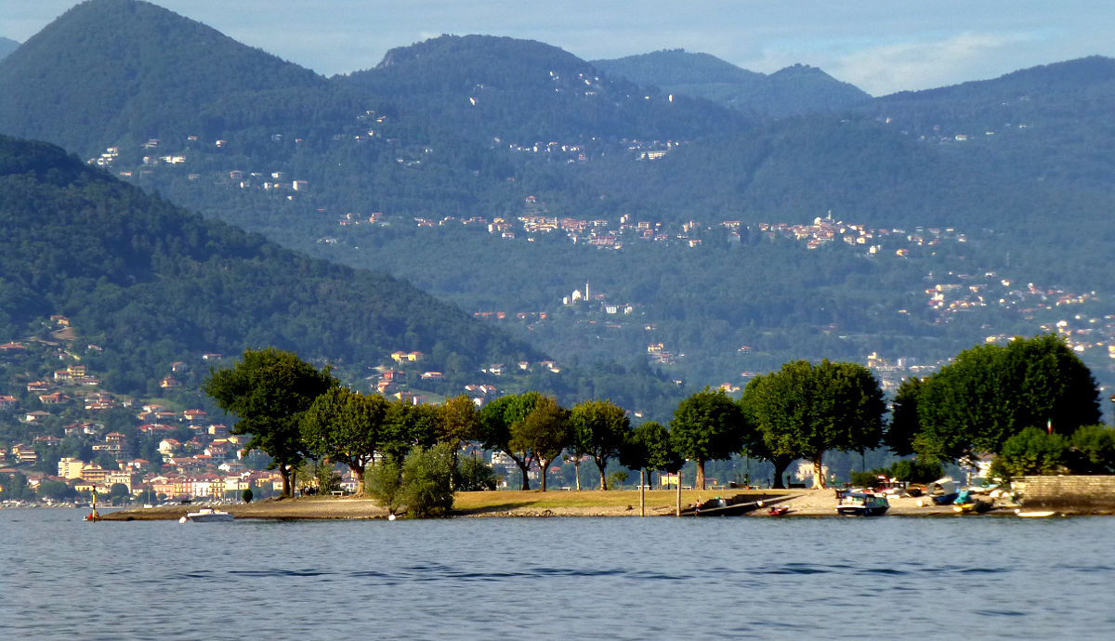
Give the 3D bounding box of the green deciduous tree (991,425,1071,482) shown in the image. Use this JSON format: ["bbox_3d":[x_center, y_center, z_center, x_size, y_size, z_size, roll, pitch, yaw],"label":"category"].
[{"bbox_3d":[50.673,14.400,608.000,8.769,5.979,6.800,0,-2,0],"label":"green deciduous tree"}]

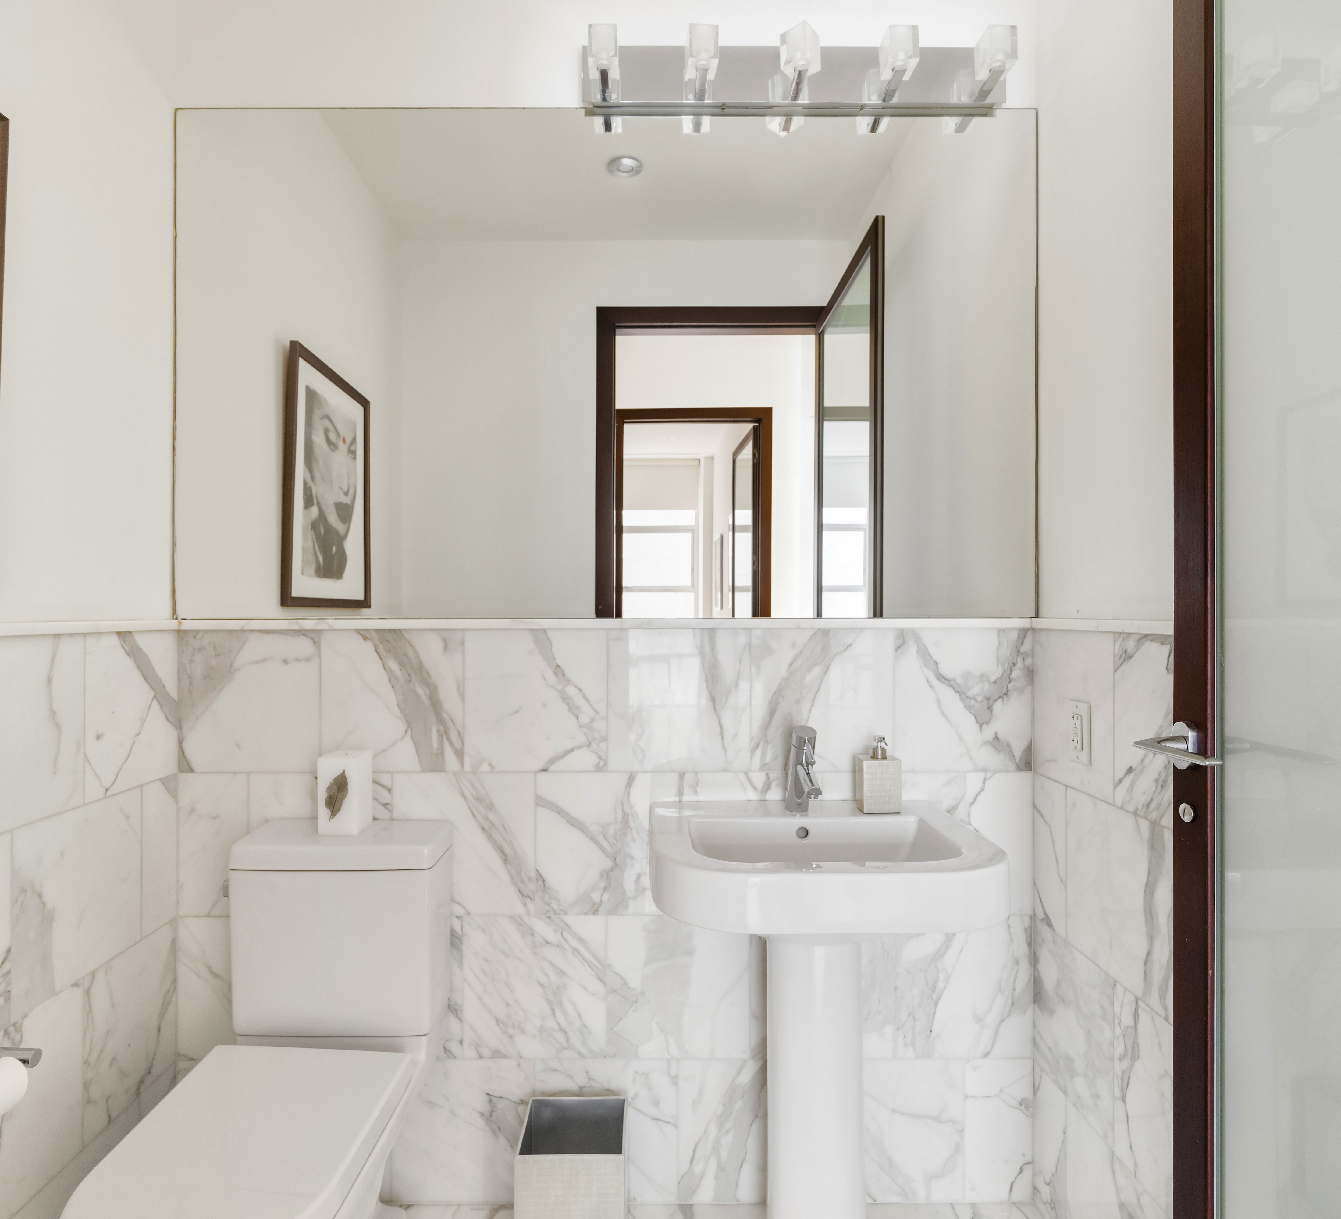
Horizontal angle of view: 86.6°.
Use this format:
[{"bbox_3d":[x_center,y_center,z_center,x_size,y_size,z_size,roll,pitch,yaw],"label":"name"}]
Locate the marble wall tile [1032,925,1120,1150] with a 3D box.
[{"bbox_3d":[0.780,0.804,1.378,0.010,0.305,0.275,0,0,0],"label":"marble wall tile"}]

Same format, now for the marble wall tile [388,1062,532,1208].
[{"bbox_3d":[-0.441,1.110,1.518,0.304,0.304,0.010,0,0,0],"label":"marble wall tile"}]

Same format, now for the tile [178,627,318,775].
[{"bbox_3d":[-0.896,0.196,1.520,0.302,0.303,0.015,0,0,0],"label":"tile"}]

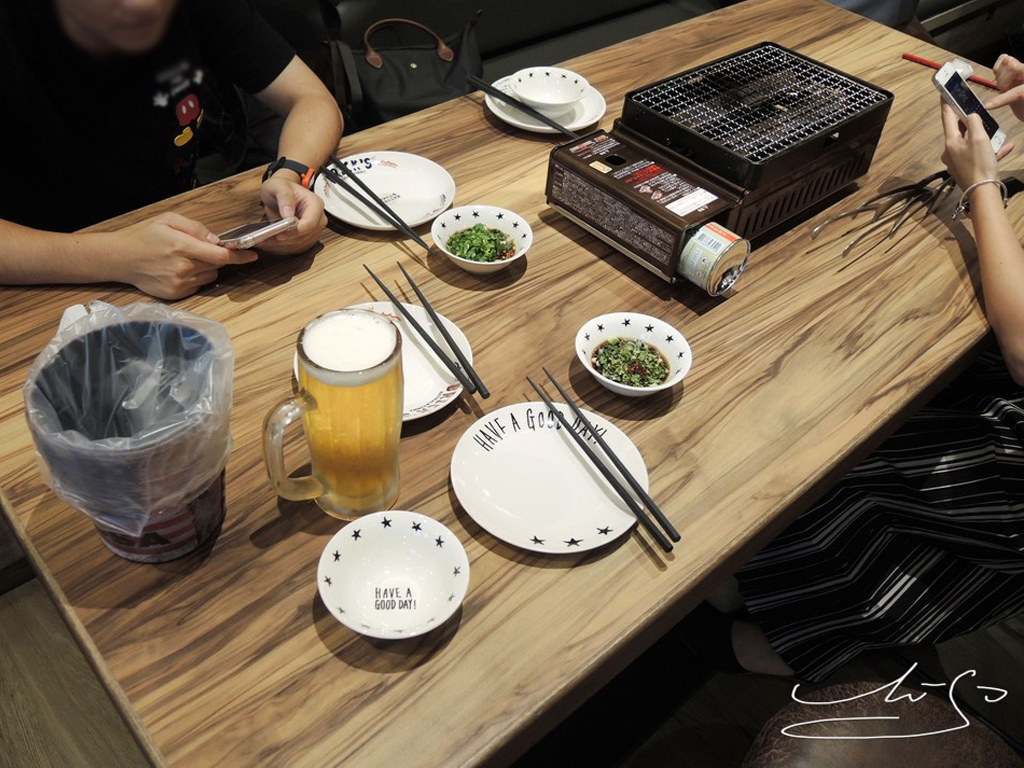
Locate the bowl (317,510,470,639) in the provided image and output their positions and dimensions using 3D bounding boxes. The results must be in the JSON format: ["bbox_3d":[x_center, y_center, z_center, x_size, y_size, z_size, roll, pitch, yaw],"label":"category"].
[{"bbox_3d":[-0.089,0.153,0.628,0.112,0.042,0.112,3,44,-3],"label":"bowl"}]

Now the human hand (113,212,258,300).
[{"bbox_3d":[-0.350,-0.136,0.889,0.158,0.074,0.082,2,46,-4],"label":"human hand"}]

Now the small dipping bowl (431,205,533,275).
[{"bbox_3d":[-0.034,-0.151,0.928,0.112,0.042,0.112,3,44,-3],"label":"small dipping bowl"}]

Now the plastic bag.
[{"bbox_3d":[-0.265,0.044,0.620,0.150,0.140,0.148,6,44,0],"label":"plastic bag"}]

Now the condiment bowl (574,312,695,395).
[{"bbox_3d":[0.116,-0.018,0.812,0.112,0.042,0.112,3,44,-3],"label":"condiment bowl"}]

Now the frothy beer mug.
[{"bbox_3d":[-0.146,0.037,0.675,0.118,0.173,0.081,-22,52,-24],"label":"frothy beer mug"}]

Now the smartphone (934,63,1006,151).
[{"bbox_3d":[0.587,-0.352,1.062,0.125,0.010,0.060,49,54,-4],"label":"smartphone"}]

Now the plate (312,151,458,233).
[{"bbox_3d":[-0.159,-0.239,1.048,0.175,0.020,0.175,3,46,-3],"label":"plate"}]

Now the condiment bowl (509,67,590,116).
[{"bbox_3d":[0.054,-0.415,1.206,0.114,0.045,0.114,3,46,-3],"label":"condiment bowl"}]

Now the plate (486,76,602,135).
[{"bbox_3d":[0.051,-0.415,1.238,0.175,0.020,0.175,3,46,-3],"label":"plate"}]

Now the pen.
[{"bbox_3d":[0.761,-0.538,1.432,0.172,0.009,0.009,31,51,23],"label":"pen"}]

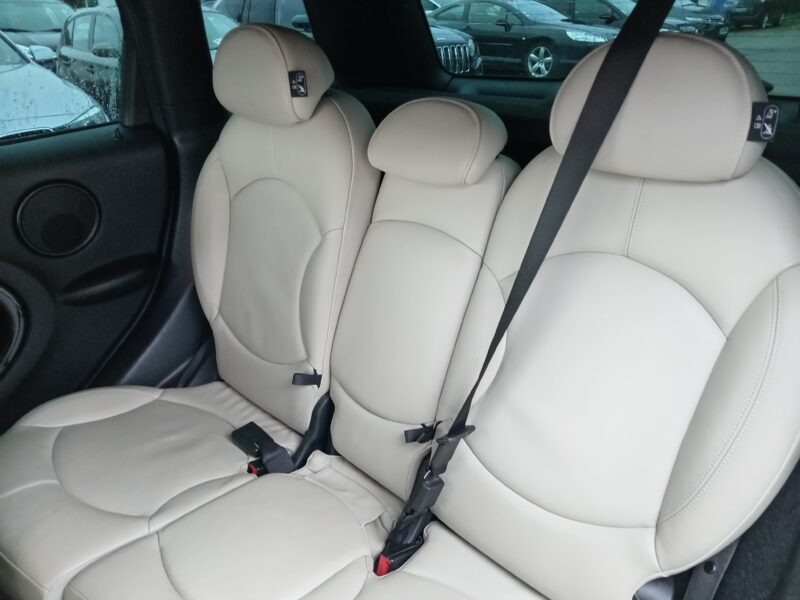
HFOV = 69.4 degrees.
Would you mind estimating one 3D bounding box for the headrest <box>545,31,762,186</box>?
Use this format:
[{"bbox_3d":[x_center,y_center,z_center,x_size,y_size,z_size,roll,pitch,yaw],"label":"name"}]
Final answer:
[{"bbox_3d":[0.307,-0.234,0.702,0.250,0.170,0.140,19,27,34],"label":"headrest"}]

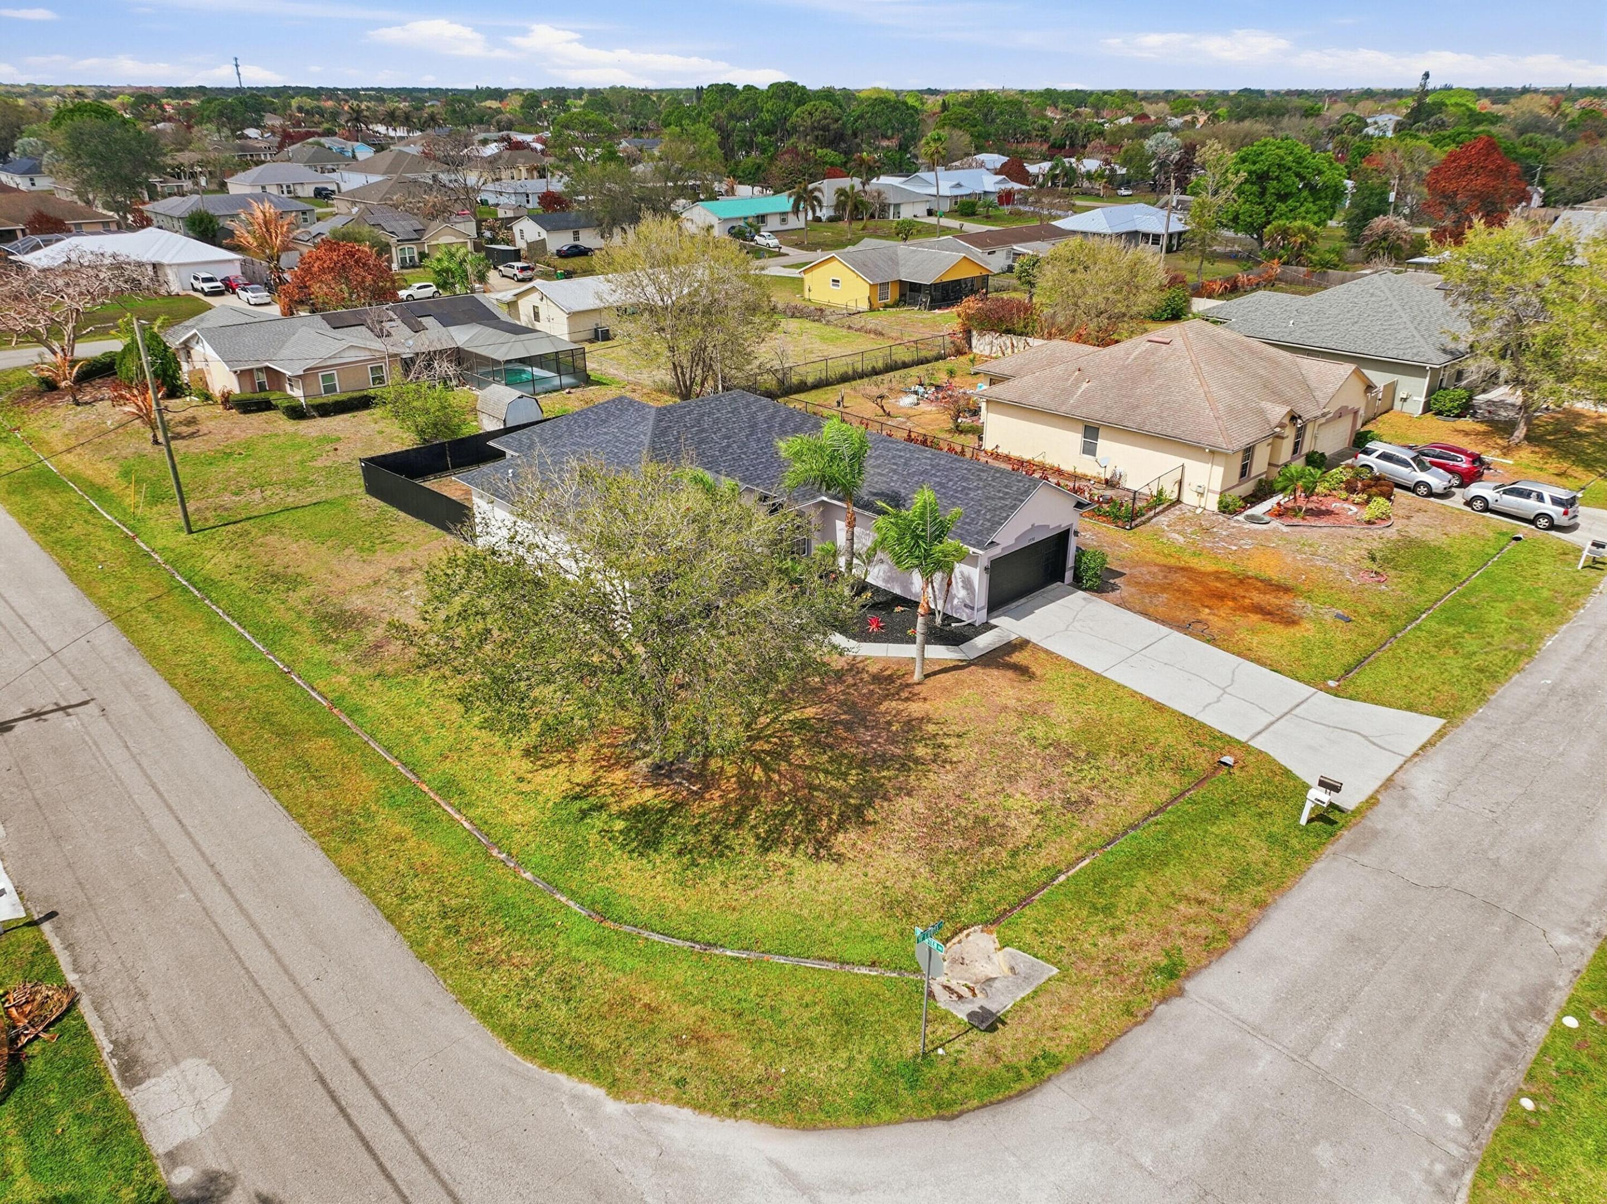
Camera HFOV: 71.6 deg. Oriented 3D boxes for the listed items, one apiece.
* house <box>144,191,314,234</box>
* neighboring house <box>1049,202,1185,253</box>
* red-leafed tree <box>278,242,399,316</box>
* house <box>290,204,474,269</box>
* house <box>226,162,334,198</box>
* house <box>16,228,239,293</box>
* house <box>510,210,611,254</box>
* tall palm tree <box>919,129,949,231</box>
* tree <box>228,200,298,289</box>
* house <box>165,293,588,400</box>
[{"bbox_3d":[-78.561,-53.463,152.313,17.100,4.900,16.380,-21,32,-38],"label":"house"},{"bbox_3d":[39.111,-45.198,135.001,16.600,4.700,13.700,-21,32,-38],"label":"neighboring house"},{"bbox_3d":[-40.484,-27.784,95.444,10.230,5.972,9.514,-22,32,-39],"label":"red-leafed tree"},{"bbox_3d":[-46.774,-39.870,122.032,15.800,5.700,15.500,-21,32,-38],"label":"house"},{"bbox_3d":[-91.419,-73.805,195.425,15.038,5.626,15.038,-22,32,-39],"label":"house"},{"bbox_3d":[-65.735,-33.064,108.120,16.266,4.859,16.572,-22,32,-39],"label":"house"},{"bbox_3d":[-27.908,-45.673,136.396,13.094,4.194,8.082,-22,32,-39],"label":"house"},{"bbox_3d":[16.824,-54.355,144.861,4.100,13.000,4.100,3,25,6],"label":"tall palm tree"},{"bbox_3d":[-50.379,-33.318,104.625,6.200,8.400,6.200,-11,27,-22],"label":"tree"},{"bbox_3d":[-28.220,-16.859,72.983,19.800,4.800,20.400,-21,32,-38],"label":"house"}]

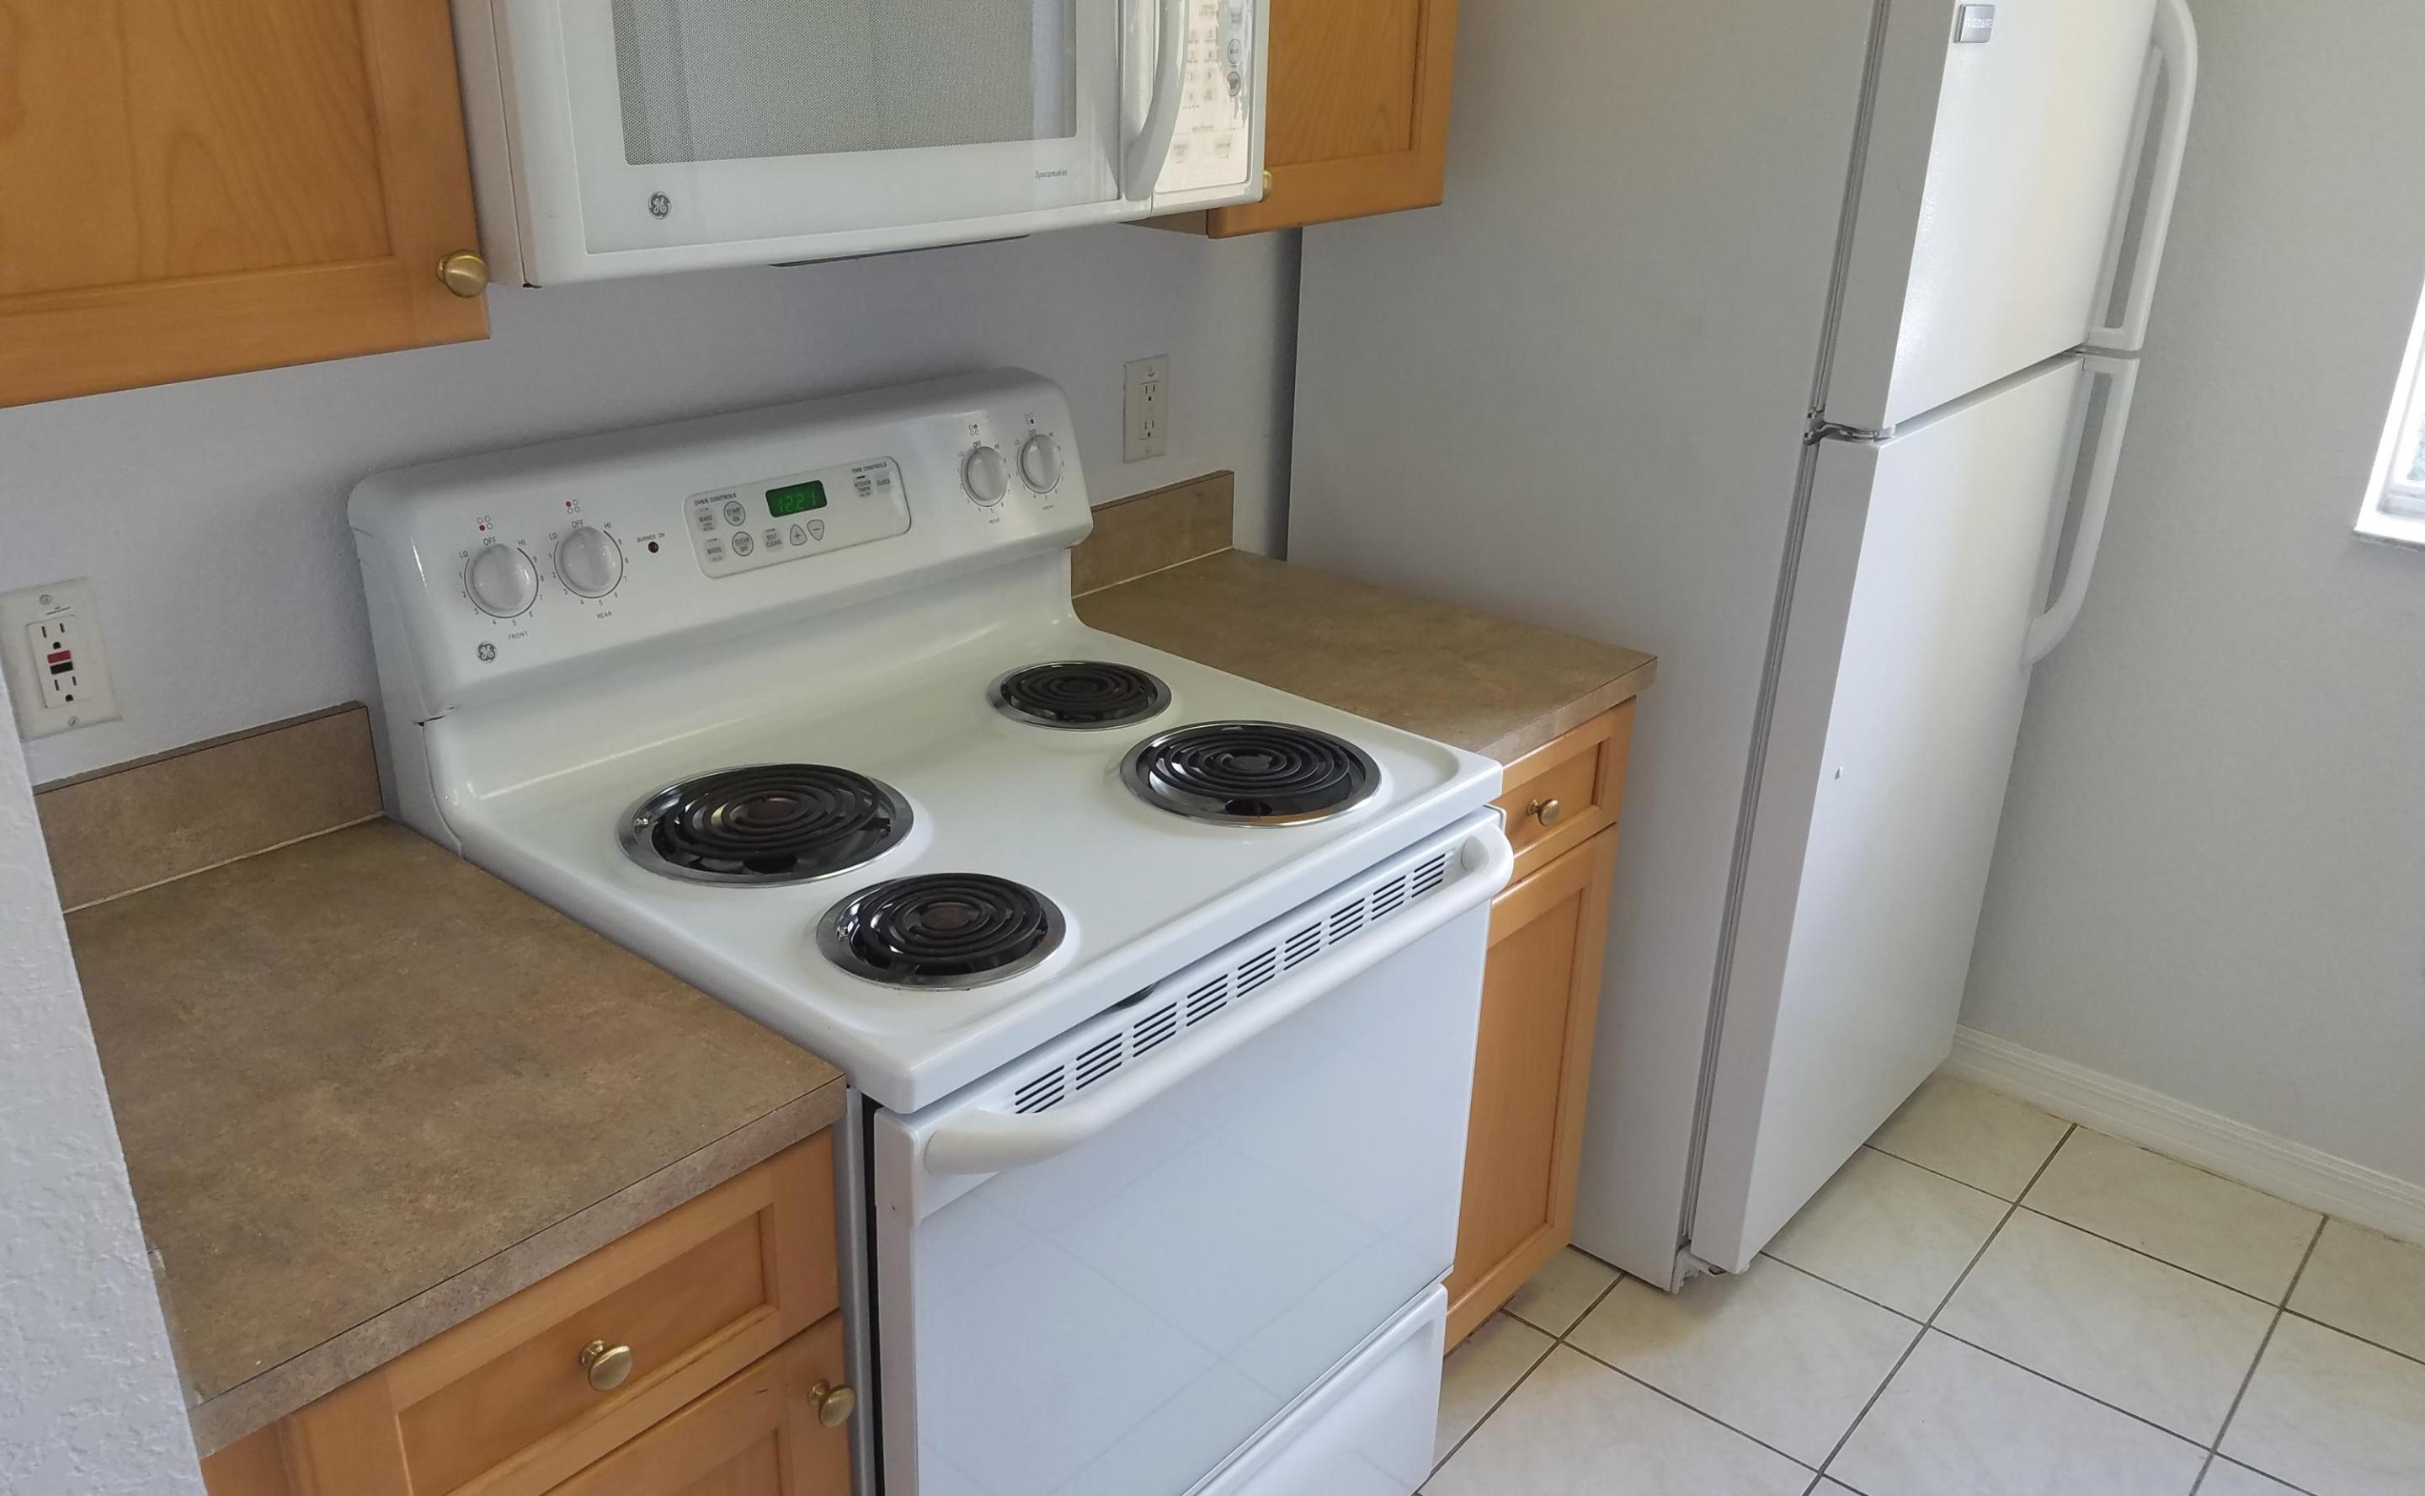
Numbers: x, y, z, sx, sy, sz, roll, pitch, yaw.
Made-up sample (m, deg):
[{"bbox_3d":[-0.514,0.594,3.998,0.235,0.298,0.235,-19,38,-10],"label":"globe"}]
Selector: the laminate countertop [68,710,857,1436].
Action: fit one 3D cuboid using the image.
[{"bbox_3d":[-0.627,0.164,1.236,0.637,0.134,0.430,19,28,36],"label":"laminate countertop"}]

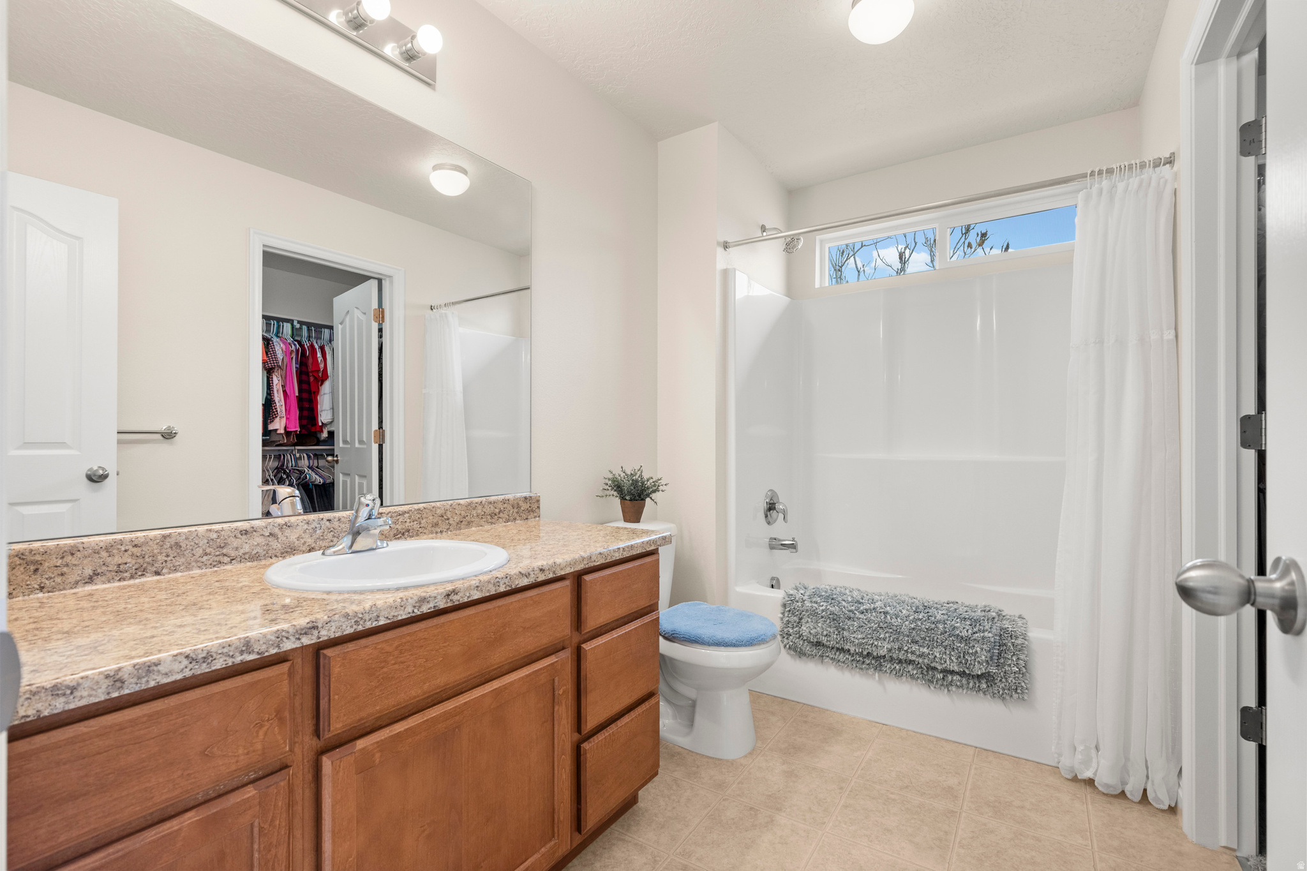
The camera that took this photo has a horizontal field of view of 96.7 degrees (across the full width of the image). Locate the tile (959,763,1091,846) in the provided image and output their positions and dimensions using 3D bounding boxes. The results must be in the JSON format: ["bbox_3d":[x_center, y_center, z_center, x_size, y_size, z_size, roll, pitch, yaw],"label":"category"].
[{"bbox_3d":[1.093,1.088,1.706,0.301,0.010,0.301,0,-1,34],"label":"tile"}]

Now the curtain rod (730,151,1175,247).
[{"bbox_3d":[0.940,-0.832,2.154,1.495,0.050,0.050,0,-1,33],"label":"curtain rod"}]

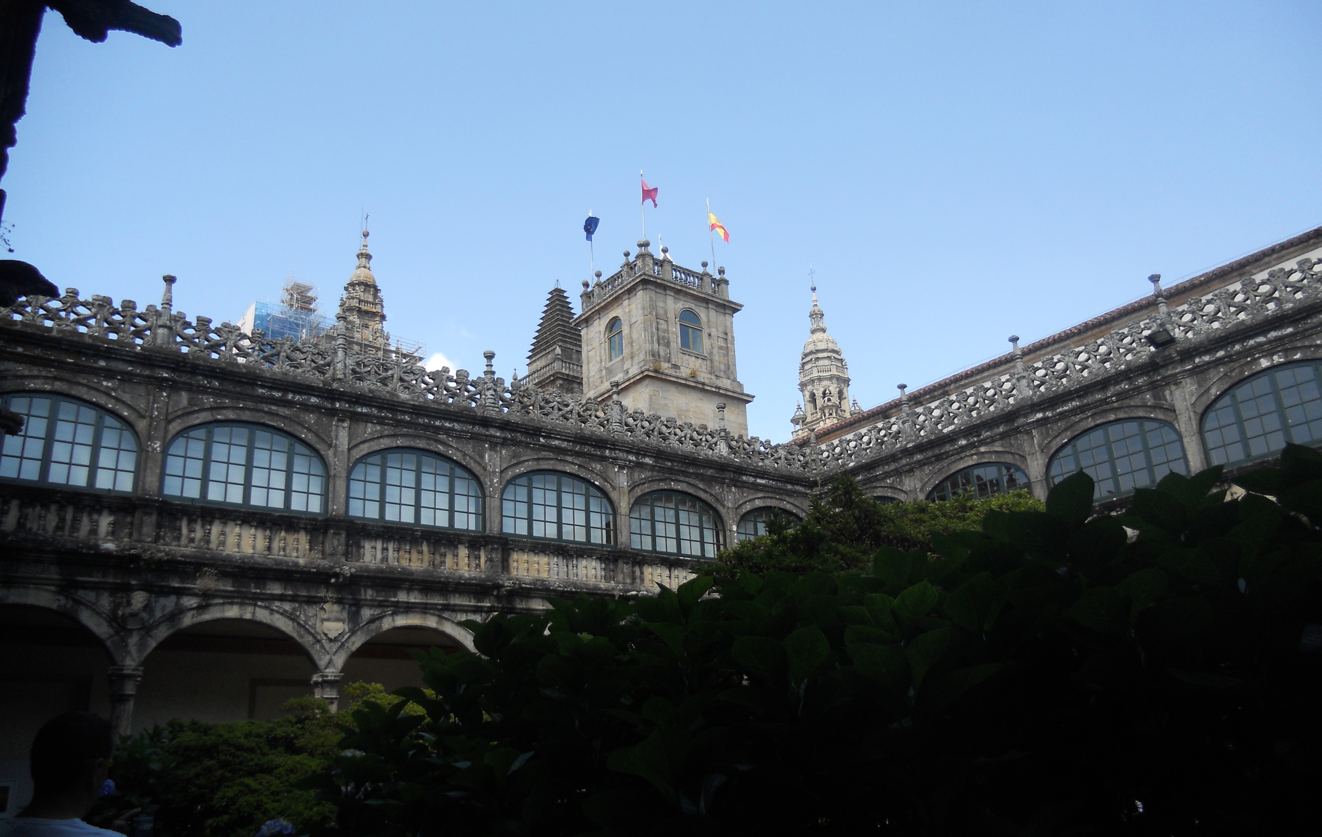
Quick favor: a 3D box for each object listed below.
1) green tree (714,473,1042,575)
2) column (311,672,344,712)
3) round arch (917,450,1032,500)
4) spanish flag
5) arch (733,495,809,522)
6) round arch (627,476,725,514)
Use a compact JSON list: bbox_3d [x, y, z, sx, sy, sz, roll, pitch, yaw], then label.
[{"bbox_3d":[1.960,2.443,8.462,2.950,3.908,2.800,-7,-20,11],"label":"green tree"},{"bbox_3d":[-6.511,6.596,19.652,0.504,3.400,0.550,12,-24,-36],"label":"column"},{"bbox_3d":[7.891,1.476,25.979,0.400,1.170,3.472,11,-23,-34],"label":"round arch"},{"bbox_3d":[2.917,-9.661,52.000,1.150,1.550,0.400,-4,-19,4],"label":"spanish flag"},{"bbox_3d":[3.399,2.613,29.916,3.367,0.722,0.450,11,-24,-35],"label":"arch"},{"bbox_3d":[0.361,2.177,26.934,3.240,1.206,0.400,12,-24,-36],"label":"round arch"}]

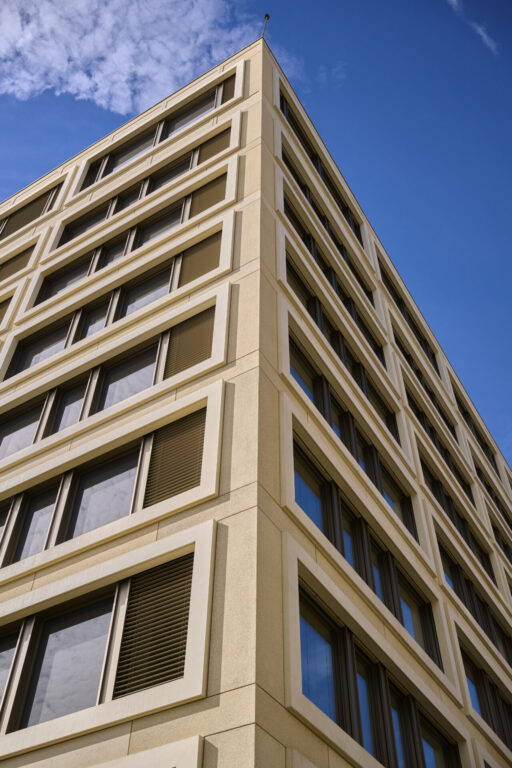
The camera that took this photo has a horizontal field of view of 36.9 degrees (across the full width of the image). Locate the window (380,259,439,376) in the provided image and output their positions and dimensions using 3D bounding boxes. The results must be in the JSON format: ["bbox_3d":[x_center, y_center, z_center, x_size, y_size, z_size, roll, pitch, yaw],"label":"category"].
[{"bbox_3d":[6.648,-2.729,33.639,0.192,2.993,6.993,-25,-54,20],"label":"window"}]

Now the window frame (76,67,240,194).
[{"bbox_3d":[-3.582,-9.115,28.271,6.989,3.141,0.252,-25,-54,20],"label":"window frame"}]

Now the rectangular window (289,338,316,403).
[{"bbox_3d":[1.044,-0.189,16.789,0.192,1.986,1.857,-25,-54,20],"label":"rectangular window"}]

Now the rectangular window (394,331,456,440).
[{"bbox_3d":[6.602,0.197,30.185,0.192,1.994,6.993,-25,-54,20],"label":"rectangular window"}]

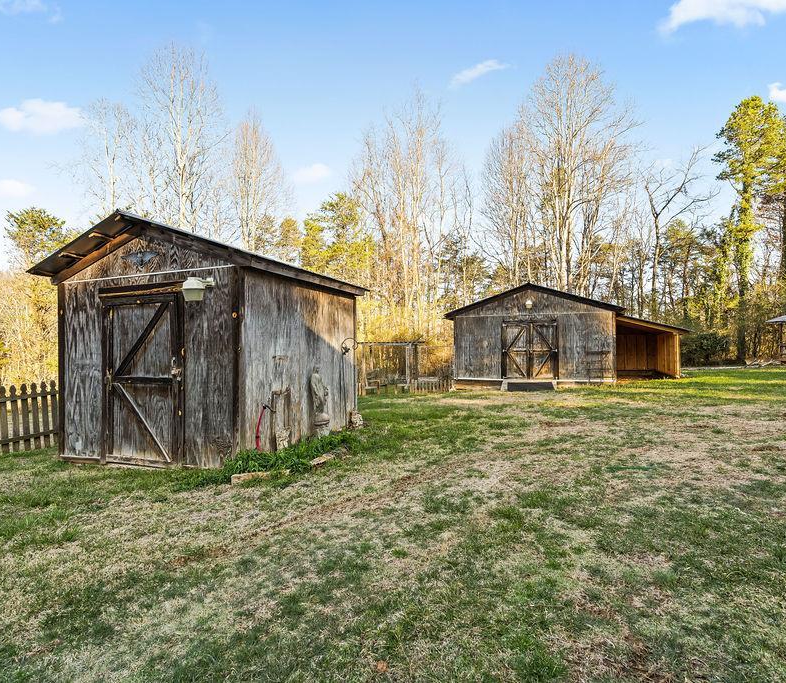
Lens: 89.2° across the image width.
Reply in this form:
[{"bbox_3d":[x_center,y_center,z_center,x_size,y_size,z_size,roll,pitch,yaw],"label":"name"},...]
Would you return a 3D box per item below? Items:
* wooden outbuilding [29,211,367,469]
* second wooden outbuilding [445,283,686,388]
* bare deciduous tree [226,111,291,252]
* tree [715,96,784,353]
[{"bbox_3d":[-2.680,0.068,6.418,3.400,3.120,3.540,-1,-1,20],"label":"wooden outbuilding"},{"bbox_3d":[6.735,-0.162,16.955,8.200,4.000,5.100,-1,-1,18],"label":"second wooden outbuilding"},{"bbox_3d":[-12.157,-9.400,36.000,5.800,23.000,5.800,-1,-1,0],"label":"bare deciduous tree"},{"bbox_3d":[27.669,-8.756,31.000,4.800,20.470,4.600,-1,-1,0],"label":"tree"}]

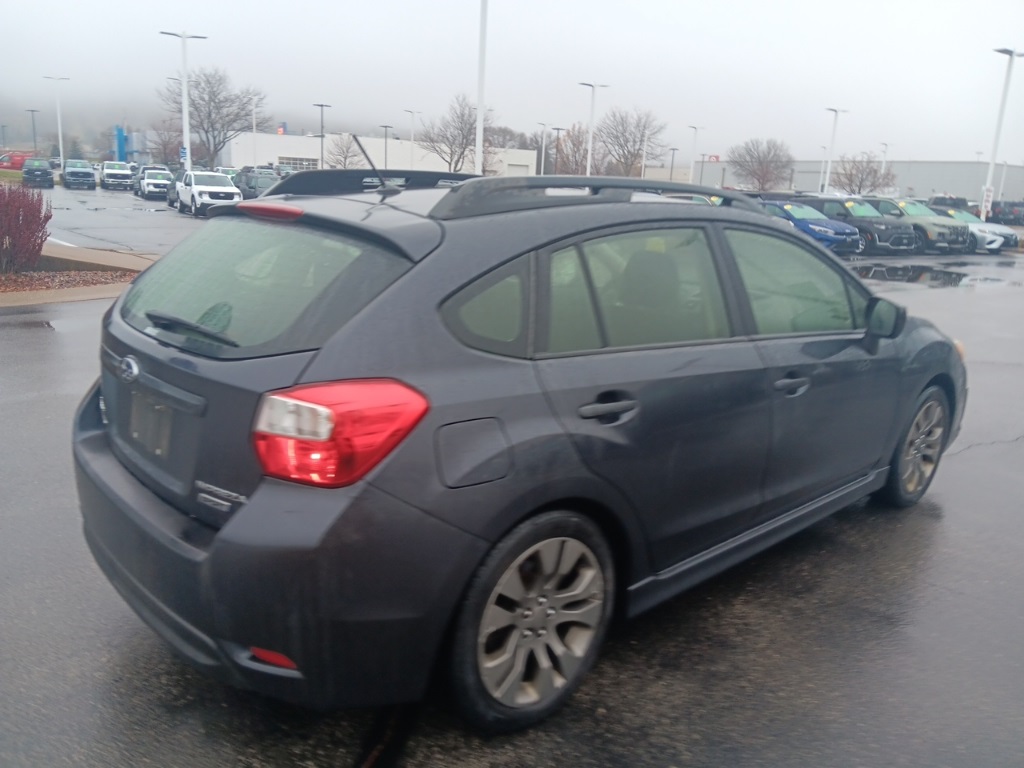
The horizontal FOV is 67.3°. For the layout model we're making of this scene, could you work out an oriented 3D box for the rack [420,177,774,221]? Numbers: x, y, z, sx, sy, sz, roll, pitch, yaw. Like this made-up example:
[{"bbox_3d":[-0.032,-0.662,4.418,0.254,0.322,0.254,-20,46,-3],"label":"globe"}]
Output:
[{"bbox_3d":[0.387,-0.565,2.405,1.600,0.135,0.085,-8,16,-42],"label":"rack"}]

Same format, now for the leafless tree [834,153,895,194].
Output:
[{"bbox_3d":[28.413,-15.856,62.000,4.690,5.400,4.690,8,13,24],"label":"leafless tree"}]

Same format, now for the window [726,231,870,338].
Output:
[{"bbox_3d":[1.107,-0.381,2.925,0.890,0.410,0.060,-10,0,-41],"label":"window"}]

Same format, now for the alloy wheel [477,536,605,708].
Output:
[{"bbox_3d":[0.038,0.627,2.133,0.468,0.468,0.180,-10,18,-41],"label":"alloy wheel"}]

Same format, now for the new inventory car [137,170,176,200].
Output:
[{"bbox_3d":[-23.205,-12.986,50.330,1.920,1.750,5.050,-5,14,-31],"label":"new inventory car"}]

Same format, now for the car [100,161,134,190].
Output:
[{"bbox_3d":[-29.937,-15.781,58.421,2.060,1.970,5.850,-4,14,-30],"label":"car"}]

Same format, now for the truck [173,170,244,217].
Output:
[{"bbox_3d":[-12.866,-8.115,32.718,1.880,1.760,5.100,-5,16,-32],"label":"truck"}]

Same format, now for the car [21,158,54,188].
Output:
[{"bbox_3d":[-34.362,-15.216,55.770,2.050,1.920,5.600,-5,14,-31],"label":"car"}]

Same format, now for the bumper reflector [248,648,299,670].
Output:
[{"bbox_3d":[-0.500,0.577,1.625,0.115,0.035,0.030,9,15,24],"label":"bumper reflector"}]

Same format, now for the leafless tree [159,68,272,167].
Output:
[{"bbox_3d":[-25.441,-21.536,66.000,9.130,10.430,9.130,-2,13,-21],"label":"leafless tree"}]

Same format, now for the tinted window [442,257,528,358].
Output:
[{"bbox_3d":[-0.064,-0.180,1.861,0.300,0.270,0.050,-10,0,-35],"label":"tinted window"}]

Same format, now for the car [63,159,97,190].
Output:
[{"bbox_3d":[-30.824,-14.798,54.686,2.020,1.950,5.700,-5,16,-32],"label":"car"}]

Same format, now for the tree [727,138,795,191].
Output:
[{"bbox_3d":[22.280,-18.877,70.277,6.300,6.800,6.300,7,14,16],"label":"tree"}]

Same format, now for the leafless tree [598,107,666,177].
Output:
[{"bbox_3d":[12.013,-22.798,78.000,6.820,10.160,6.820,5,12,9],"label":"leafless tree"}]

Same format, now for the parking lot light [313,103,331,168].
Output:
[{"bbox_3d":[-16.647,-20.396,67.314,1.600,7.790,0.350,-5,16,-30],"label":"parking lot light"}]

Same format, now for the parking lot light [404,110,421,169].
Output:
[{"bbox_3d":[-8.996,-20.471,69.257,1.650,7.810,0.350,-5,16,-30],"label":"parking lot light"}]

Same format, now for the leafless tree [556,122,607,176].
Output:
[{"bbox_3d":[7.587,-23.756,84.000,5.440,9.170,5.440,4,12,5],"label":"leafless tree"}]

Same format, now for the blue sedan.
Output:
[{"bbox_3d":[8.424,-4.961,24.011,1.800,1.435,4.640,-5,15,-26],"label":"blue sedan"}]

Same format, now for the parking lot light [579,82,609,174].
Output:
[{"bbox_3d":[4.750,-14.102,47.080,2.050,8.050,0.400,-4,15,-23],"label":"parking lot light"}]

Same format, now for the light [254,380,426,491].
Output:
[{"bbox_3d":[-0.368,0.088,1.685,0.230,0.240,0.360,15,18,41],"label":"light"}]

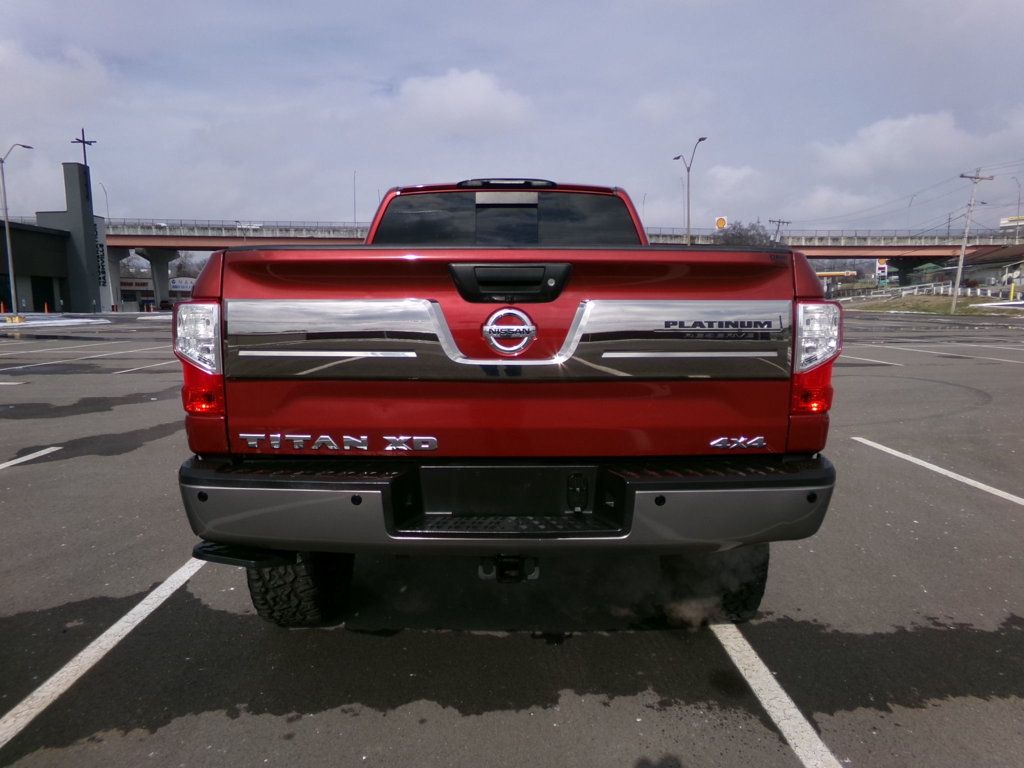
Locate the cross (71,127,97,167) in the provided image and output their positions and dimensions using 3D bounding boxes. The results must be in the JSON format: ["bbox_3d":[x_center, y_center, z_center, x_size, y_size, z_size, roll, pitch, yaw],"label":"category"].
[{"bbox_3d":[-42.449,-23.483,70.500,2.550,3.500,2.550,0,7,-1],"label":"cross"}]

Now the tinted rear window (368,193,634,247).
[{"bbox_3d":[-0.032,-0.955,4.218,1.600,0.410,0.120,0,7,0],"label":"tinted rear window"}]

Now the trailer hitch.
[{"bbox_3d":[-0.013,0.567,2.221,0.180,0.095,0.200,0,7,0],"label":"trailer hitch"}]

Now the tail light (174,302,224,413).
[{"bbox_3d":[-0.928,-0.079,2.125,0.165,0.345,0.190,0,7,0],"label":"tail light"}]

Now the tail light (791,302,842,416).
[{"bbox_3d":[0.897,-0.079,2.125,0.165,0.345,0.190,0,7,0],"label":"tail light"}]

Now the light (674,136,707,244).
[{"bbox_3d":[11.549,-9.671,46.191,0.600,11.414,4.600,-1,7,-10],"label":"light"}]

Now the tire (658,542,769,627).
[{"bbox_3d":[0.858,0.648,3.247,0.310,0.860,0.860,0,7,0],"label":"tire"}]

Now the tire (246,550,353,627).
[{"bbox_3d":[-0.902,0.648,3.247,0.310,0.860,0.860,0,7,0],"label":"tire"}]

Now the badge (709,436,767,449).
[{"bbox_3d":[0.670,0.174,2.109,0.173,0.036,0.012,0,7,0],"label":"badge"}]

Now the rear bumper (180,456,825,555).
[{"bbox_3d":[-0.013,0.343,2.154,1.960,0.250,0.400,0,7,0],"label":"rear bumper"}]

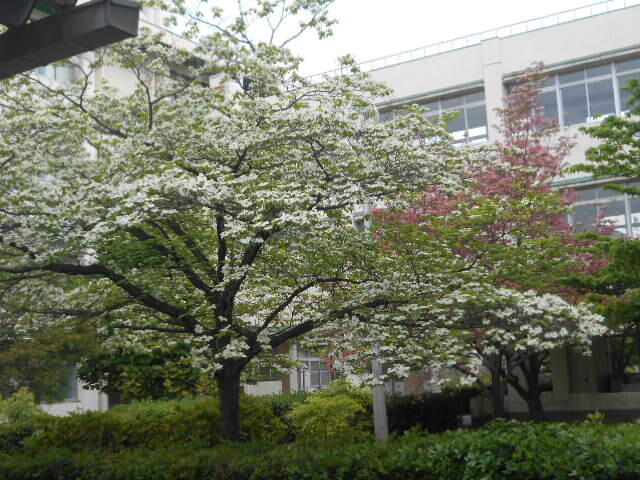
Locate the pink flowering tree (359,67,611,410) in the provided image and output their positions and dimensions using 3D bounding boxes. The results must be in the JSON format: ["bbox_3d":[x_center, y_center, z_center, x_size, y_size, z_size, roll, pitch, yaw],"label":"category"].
[{"bbox_3d":[2.655,0.154,14.577,3.900,5.839,3.800,-5,-9,10],"label":"pink flowering tree"}]

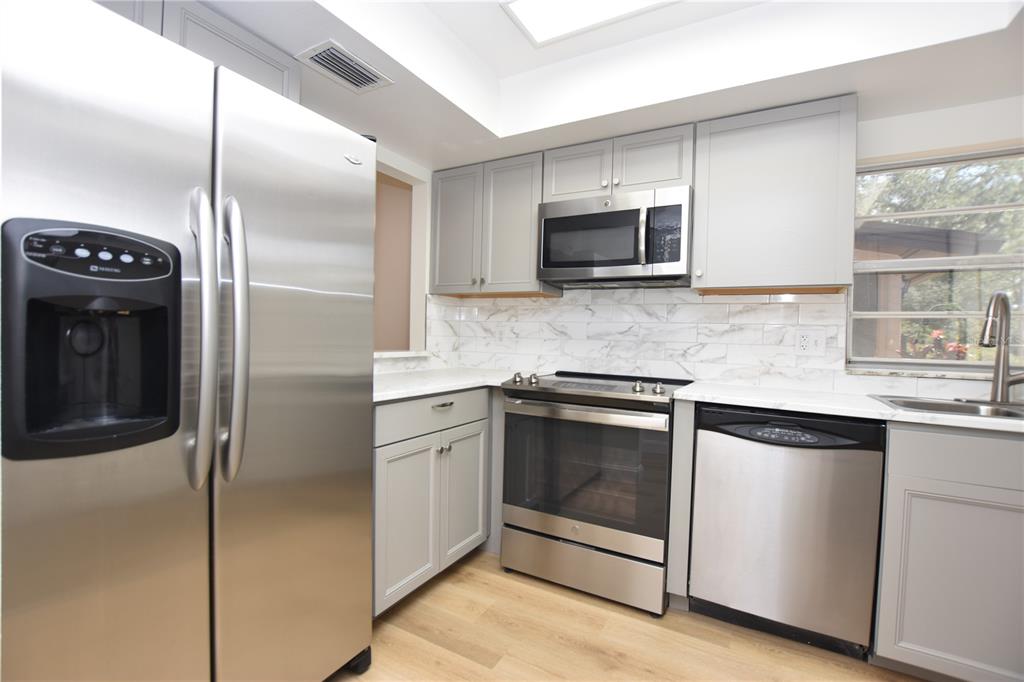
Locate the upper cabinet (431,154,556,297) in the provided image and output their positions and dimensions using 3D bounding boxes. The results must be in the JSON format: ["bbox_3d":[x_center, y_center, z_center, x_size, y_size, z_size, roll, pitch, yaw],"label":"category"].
[{"bbox_3d":[-0.097,-0.673,2.689,0.774,0.778,0.333,2,1,29],"label":"upper cabinet"}]

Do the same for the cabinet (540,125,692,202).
[{"bbox_3d":[0.593,-0.874,2.313,0.773,0.325,0.333,2,1,29],"label":"cabinet"}]

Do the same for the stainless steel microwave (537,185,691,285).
[{"bbox_3d":[0.567,-0.511,2.287,0.758,0.422,0.400,2,1,29],"label":"stainless steel microwave"}]

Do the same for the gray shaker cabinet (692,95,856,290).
[{"bbox_3d":[1.200,-0.626,1.979,0.609,0.778,0.333,2,1,29],"label":"gray shaker cabinet"}]

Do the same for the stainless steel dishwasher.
[{"bbox_3d":[1.133,0.711,1.824,0.603,0.872,0.600,2,1,29],"label":"stainless steel dishwasher"}]

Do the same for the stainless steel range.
[{"bbox_3d":[0.448,0.671,2.163,0.754,0.927,0.693,2,1,29],"label":"stainless steel range"}]

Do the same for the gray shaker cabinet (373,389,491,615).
[{"bbox_3d":[-0.578,0.653,1.998,0.612,0.856,0.753,2,1,29],"label":"gray shaker cabinet"}]

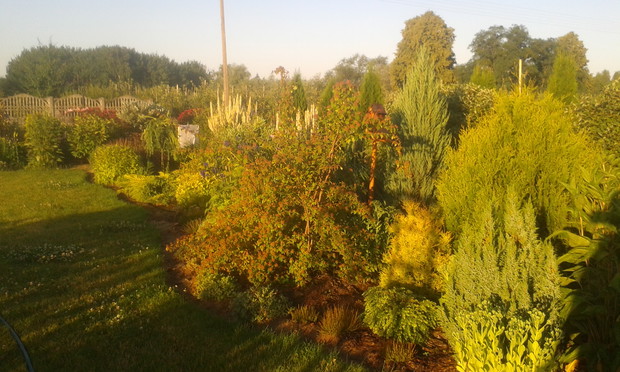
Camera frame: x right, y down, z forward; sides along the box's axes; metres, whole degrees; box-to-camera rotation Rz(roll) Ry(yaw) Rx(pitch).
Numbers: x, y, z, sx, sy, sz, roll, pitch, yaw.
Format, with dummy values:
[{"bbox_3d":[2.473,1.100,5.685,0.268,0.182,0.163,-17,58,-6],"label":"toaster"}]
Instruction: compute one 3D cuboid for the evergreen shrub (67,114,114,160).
[{"bbox_3d":[-5.258,-1.122,12.386,1.060,1.150,1.060,-1,10,0],"label":"evergreen shrub"}]

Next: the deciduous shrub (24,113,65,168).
[{"bbox_3d":[-5.382,-0.940,10.500,0.800,1.120,0.750,-5,11,-27],"label":"deciduous shrub"}]

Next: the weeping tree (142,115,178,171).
[{"bbox_3d":[-3.095,-0.834,10.613,0.750,1.160,0.750,-1,10,0],"label":"weeping tree"}]

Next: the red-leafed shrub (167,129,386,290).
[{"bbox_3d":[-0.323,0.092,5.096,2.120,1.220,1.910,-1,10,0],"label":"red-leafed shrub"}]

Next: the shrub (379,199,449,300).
[{"bbox_3d":[0.791,0.455,3.923,0.500,0.710,0.470,2,10,12],"label":"shrub"}]

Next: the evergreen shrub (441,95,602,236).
[{"bbox_3d":[2.284,-0.247,5.752,1.700,1.590,1.700,-1,10,0],"label":"evergreen shrub"}]

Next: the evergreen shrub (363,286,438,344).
[{"bbox_3d":[0.579,0.799,3.315,0.450,0.250,0.420,2,10,10],"label":"evergreen shrub"}]

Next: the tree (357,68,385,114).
[{"bbox_3d":[1.877,-2.473,15.812,0.800,2.250,0.800,1,10,7],"label":"tree"}]

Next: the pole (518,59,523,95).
[{"bbox_3d":[3.963,-1.348,9.918,0.050,2.130,0.050,4,11,21],"label":"pole"}]

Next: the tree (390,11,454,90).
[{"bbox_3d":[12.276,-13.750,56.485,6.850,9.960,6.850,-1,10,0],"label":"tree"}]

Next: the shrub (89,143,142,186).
[{"bbox_3d":[-3.673,-0.431,9.770,0.890,0.680,0.850,-1,10,0],"label":"shrub"}]

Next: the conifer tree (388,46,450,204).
[{"bbox_3d":[1.544,-0.815,7.274,0.860,2.190,0.860,-1,10,0],"label":"conifer tree"}]

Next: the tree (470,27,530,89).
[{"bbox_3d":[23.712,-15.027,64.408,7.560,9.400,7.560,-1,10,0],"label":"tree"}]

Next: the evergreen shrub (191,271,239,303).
[{"bbox_3d":[-0.710,0.720,3.890,0.320,0.200,0.290,-2,10,-11],"label":"evergreen shrub"}]

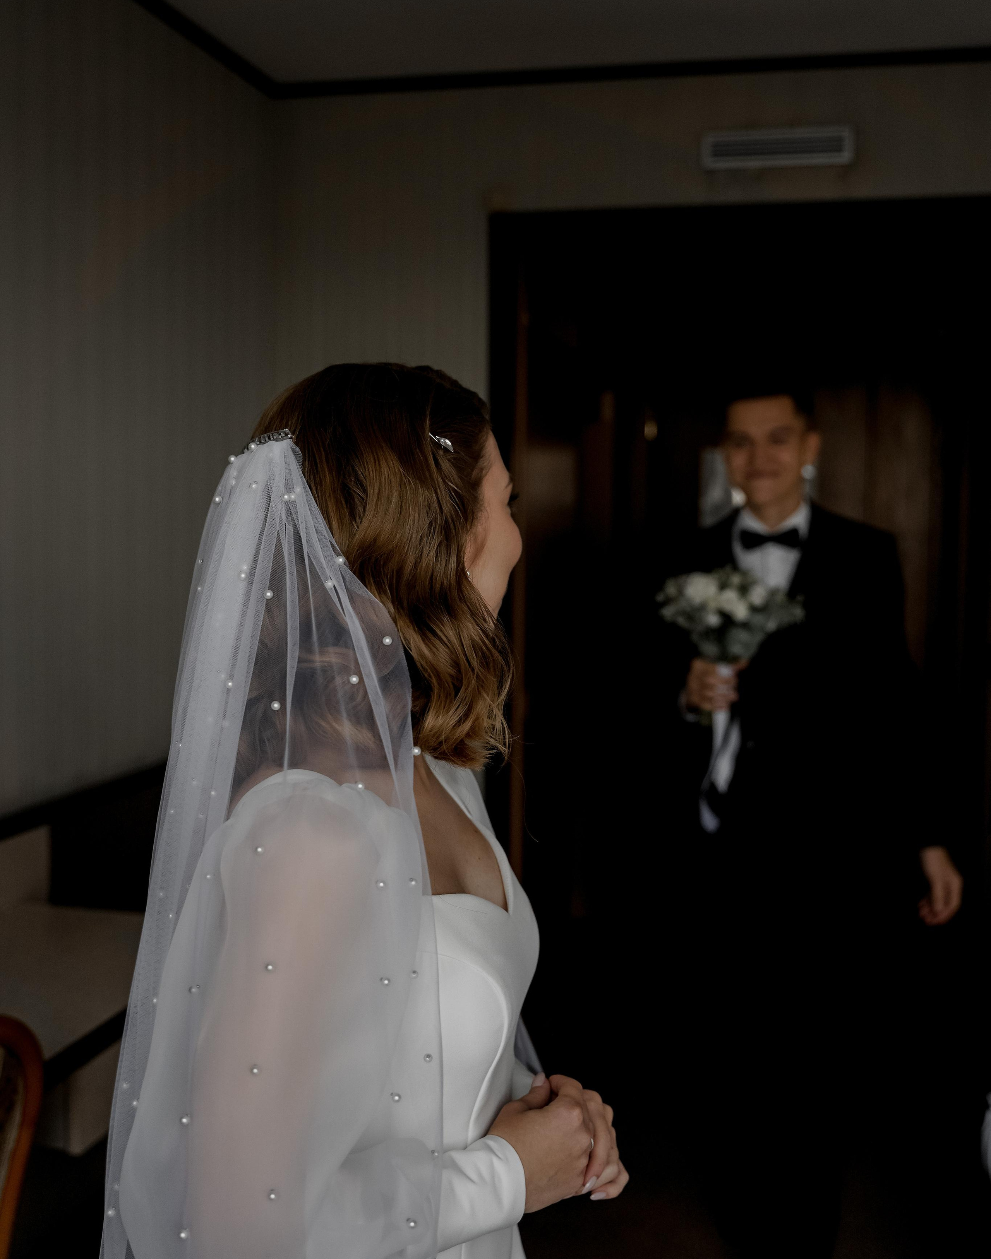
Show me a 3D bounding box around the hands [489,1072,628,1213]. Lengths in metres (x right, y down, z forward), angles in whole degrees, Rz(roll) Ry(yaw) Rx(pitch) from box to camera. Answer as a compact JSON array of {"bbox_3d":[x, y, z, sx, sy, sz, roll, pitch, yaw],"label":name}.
[{"bbox_3d":[0.057,0.452,1.235,0.122,0.117,0.115,1,4,-3],"label":"hands"}]

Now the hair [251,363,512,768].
[{"bbox_3d":[-0.103,-0.058,1.260,0.235,0.355,0.235,4,5,37],"label":"hair"}]

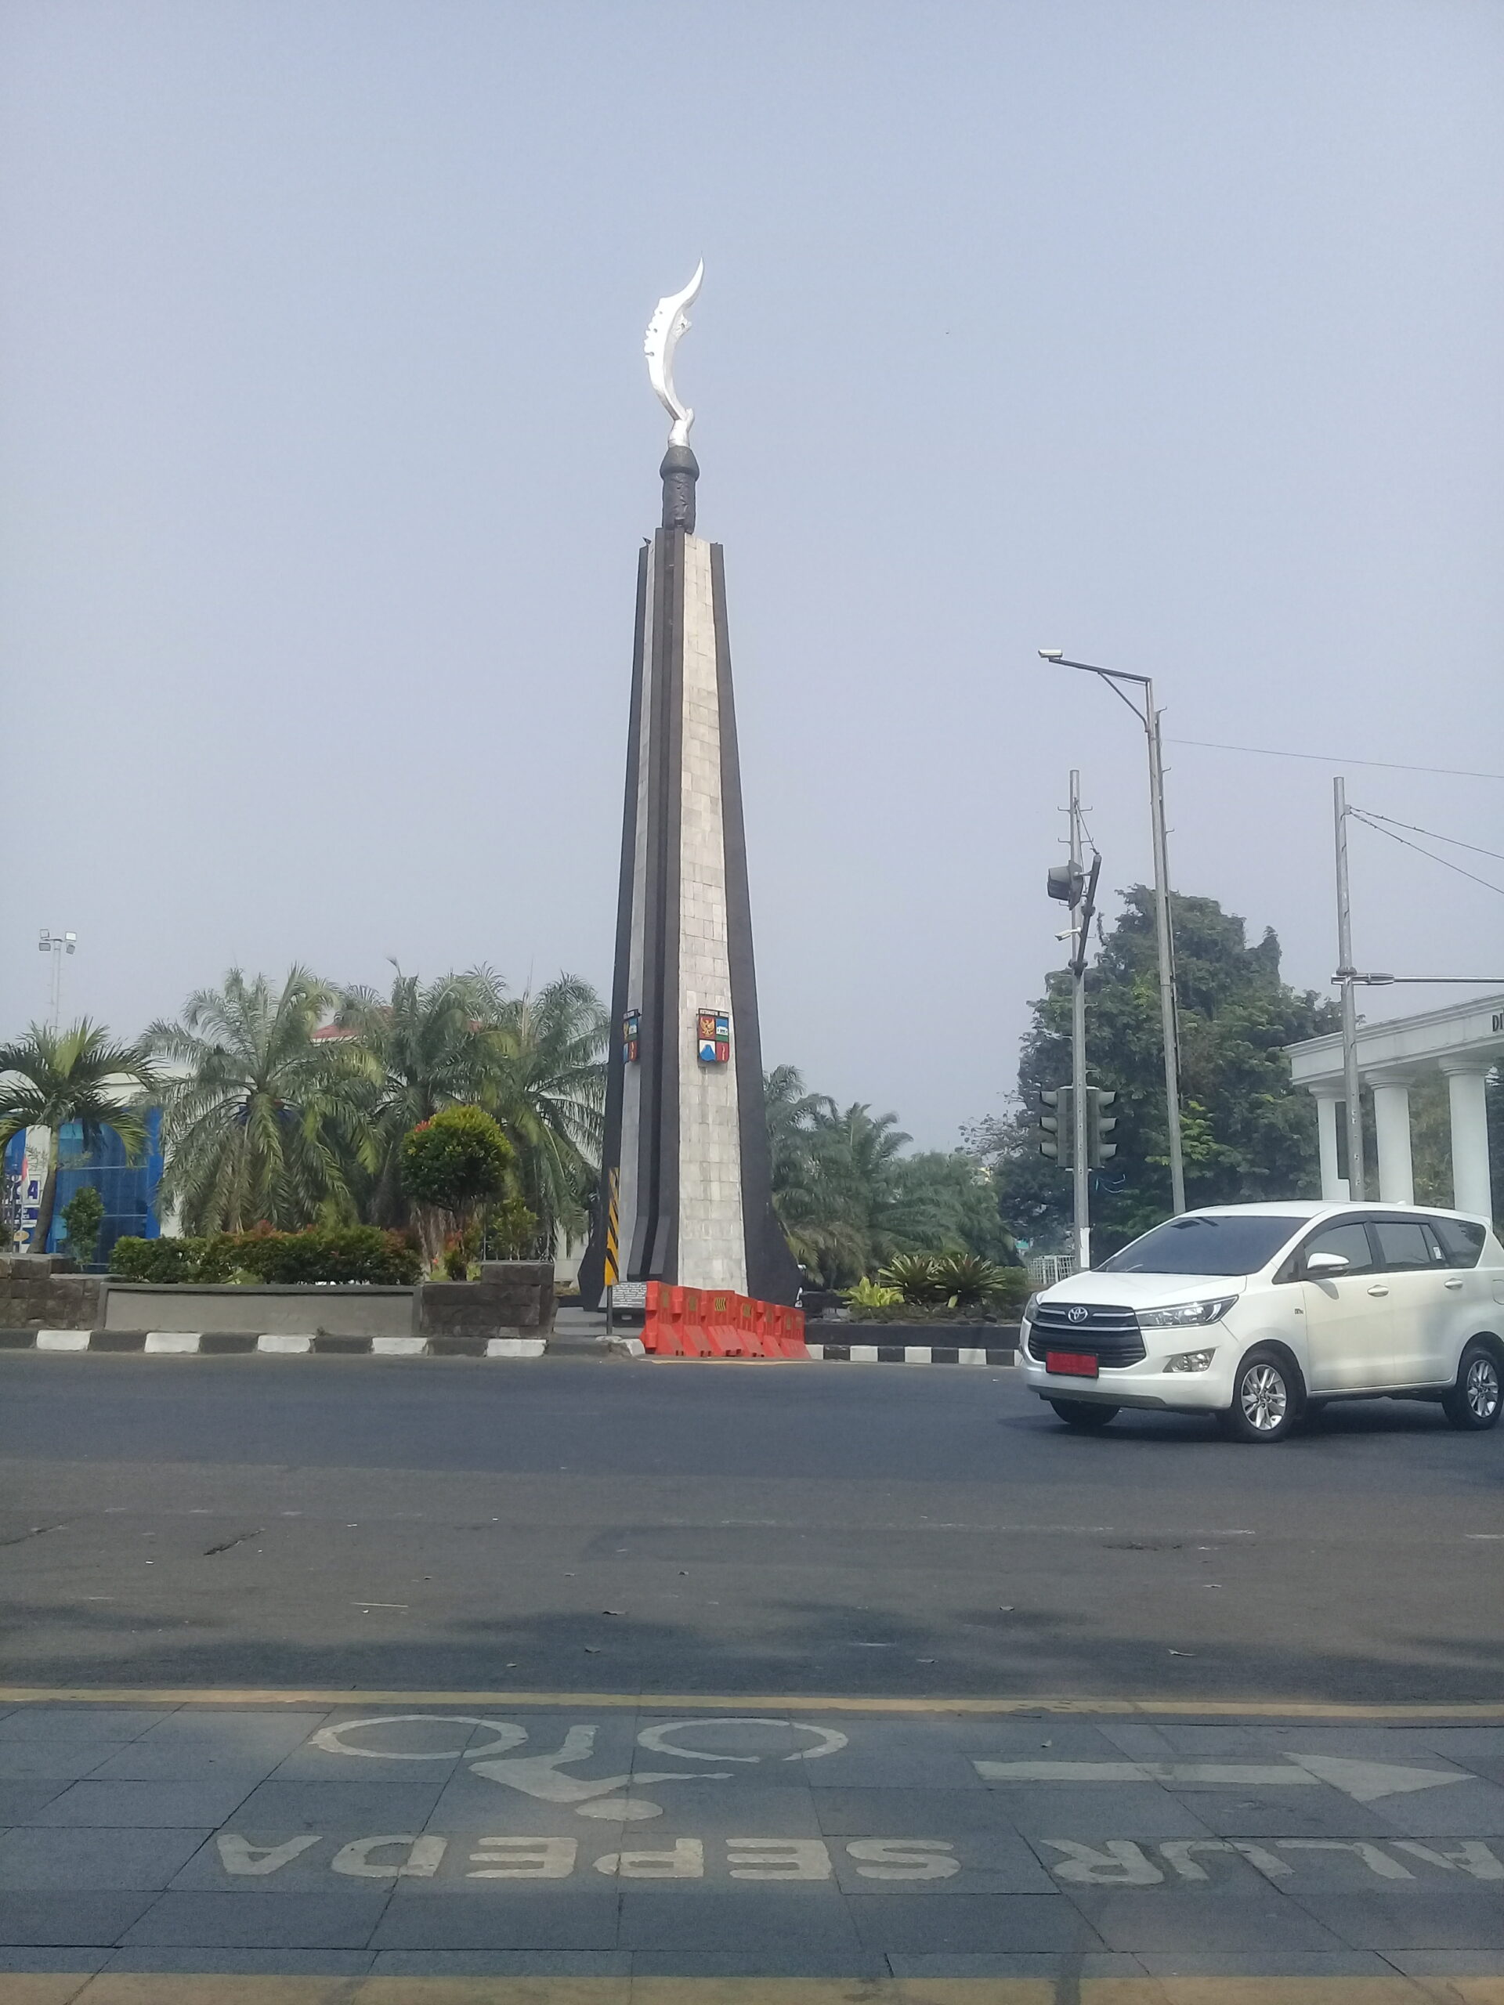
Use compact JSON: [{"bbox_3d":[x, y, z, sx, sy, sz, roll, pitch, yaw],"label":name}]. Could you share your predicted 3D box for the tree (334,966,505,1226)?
[{"bbox_3d":[-8.531,3.181,45.977,5.100,8.175,5.100,1,-8,-10],"label":"tree"}]

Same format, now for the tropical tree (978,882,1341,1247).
[{"bbox_3d":[13.524,2.918,60.117,12.200,13.555,12.200,-2,-8,13],"label":"tropical tree"}]

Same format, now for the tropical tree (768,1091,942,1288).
[{"bbox_3d":[3.411,6.109,58.700,5.900,6.341,5.900,-1,-7,3],"label":"tropical tree"}]

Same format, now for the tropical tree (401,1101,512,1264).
[{"bbox_3d":[-4.470,2.801,27.168,1.750,2.500,1.750,1,-7,-9],"label":"tropical tree"}]

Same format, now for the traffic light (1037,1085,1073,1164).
[{"bbox_3d":[4.375,1.788,25.782,0.450,1.130,0.360,-3,-8,23],"label":"traffic light"}]

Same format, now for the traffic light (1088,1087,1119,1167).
[{"bbox_3d":[5.038,1.788,25.781,0.450,1.130,0.360,1,-7,-6],"label":"traffic light"}]

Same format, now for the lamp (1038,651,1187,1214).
[{"bbox_3d":[5.322,-0.039,26.472,2.050,10.438,0.400,2,-8,-16],"label":"lamp"}]

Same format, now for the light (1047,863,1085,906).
[{"bbox_3d":[3.655,-1.373,20.847,0.420,0.500,1.100,-2,-8,15],"label":"light"}]

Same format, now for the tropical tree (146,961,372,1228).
[{"bbox_3d":[-12.391,3.154,44.974,5.400,8.002,5.400,2,-8,-15],"label":"tropical tree"}]

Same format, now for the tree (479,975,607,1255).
[{"bbox_3d":[-5.398,3.220,44.962,4.700,7.813,4.700,1,-7,-7],"label":"tree"}]

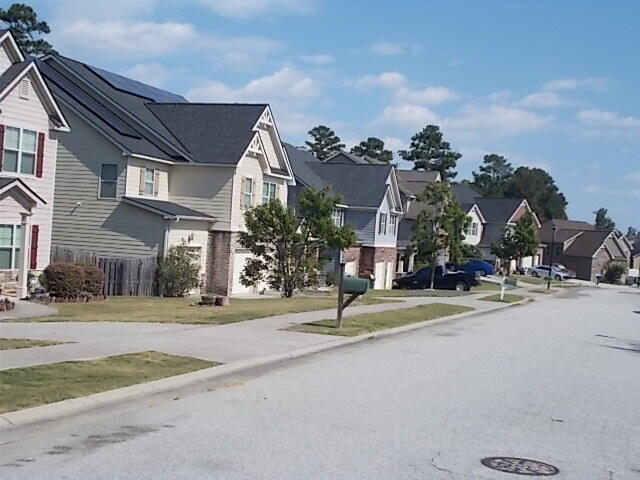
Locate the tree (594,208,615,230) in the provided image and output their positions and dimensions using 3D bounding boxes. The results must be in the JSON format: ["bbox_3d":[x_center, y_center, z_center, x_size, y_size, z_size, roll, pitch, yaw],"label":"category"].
[{"bbox_3d":[55.196,0.354,179.981,4.800,13.000,4.800,3,0,18],"label":"tree"}]

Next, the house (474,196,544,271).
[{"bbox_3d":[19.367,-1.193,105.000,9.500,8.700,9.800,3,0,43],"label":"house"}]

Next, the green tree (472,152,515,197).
[{"bbox_3d":[26.151,-4.603,141.952,7.500,17.700,7.500,3,0,20],"label":"green tree"}]

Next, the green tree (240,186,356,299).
[{"bbox_3d":[-1.105,0.071,37.993,4.500,4.550,4.700,3,0,0],"label":"green tree"}]

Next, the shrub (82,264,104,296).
[{"bbox_3d":[-7.025,1.239,28.299,1.000,0.980,1.000,3,0,18],"label":"shrub"}]

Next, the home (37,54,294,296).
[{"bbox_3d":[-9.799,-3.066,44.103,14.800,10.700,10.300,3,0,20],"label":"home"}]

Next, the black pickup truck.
[{"bbox_3d":[8.192,2.672,65.000,5.800,1.880,2.000,3,0,20],"label":"black pickup truck"}]

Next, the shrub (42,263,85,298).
[{"bbox_3d":[-7.665,1.201,27.398,1.200,1.070,1.300,3,0,18],"label":"shrub"}]

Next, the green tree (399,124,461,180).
[{"bbox_3d":[13.577,-5.427,117.949,8.500,18.660,8.500,3,0,20],"label":"green tree"}]

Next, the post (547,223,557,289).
[{"bbox_3d":[18.782,1.250,74.992,0.500,5.350,0.500,3,0,18],"label":"post"}]

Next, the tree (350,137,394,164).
[{"bbox_3d":[6.612,-5.847,127.975,6.500,17.000,6.500,3,0,18],"label":"tree"}]

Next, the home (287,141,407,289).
[{"bbox_3d":[-1.083,-1.967,68.421,13.800,10.100,14.500,3,0,18],"label":"home"}]

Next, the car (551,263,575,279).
[{"bbox_3d":[23.719,3.085,93.500,1.850,1.500,4.600,4,0,-44],"label":"car"}]

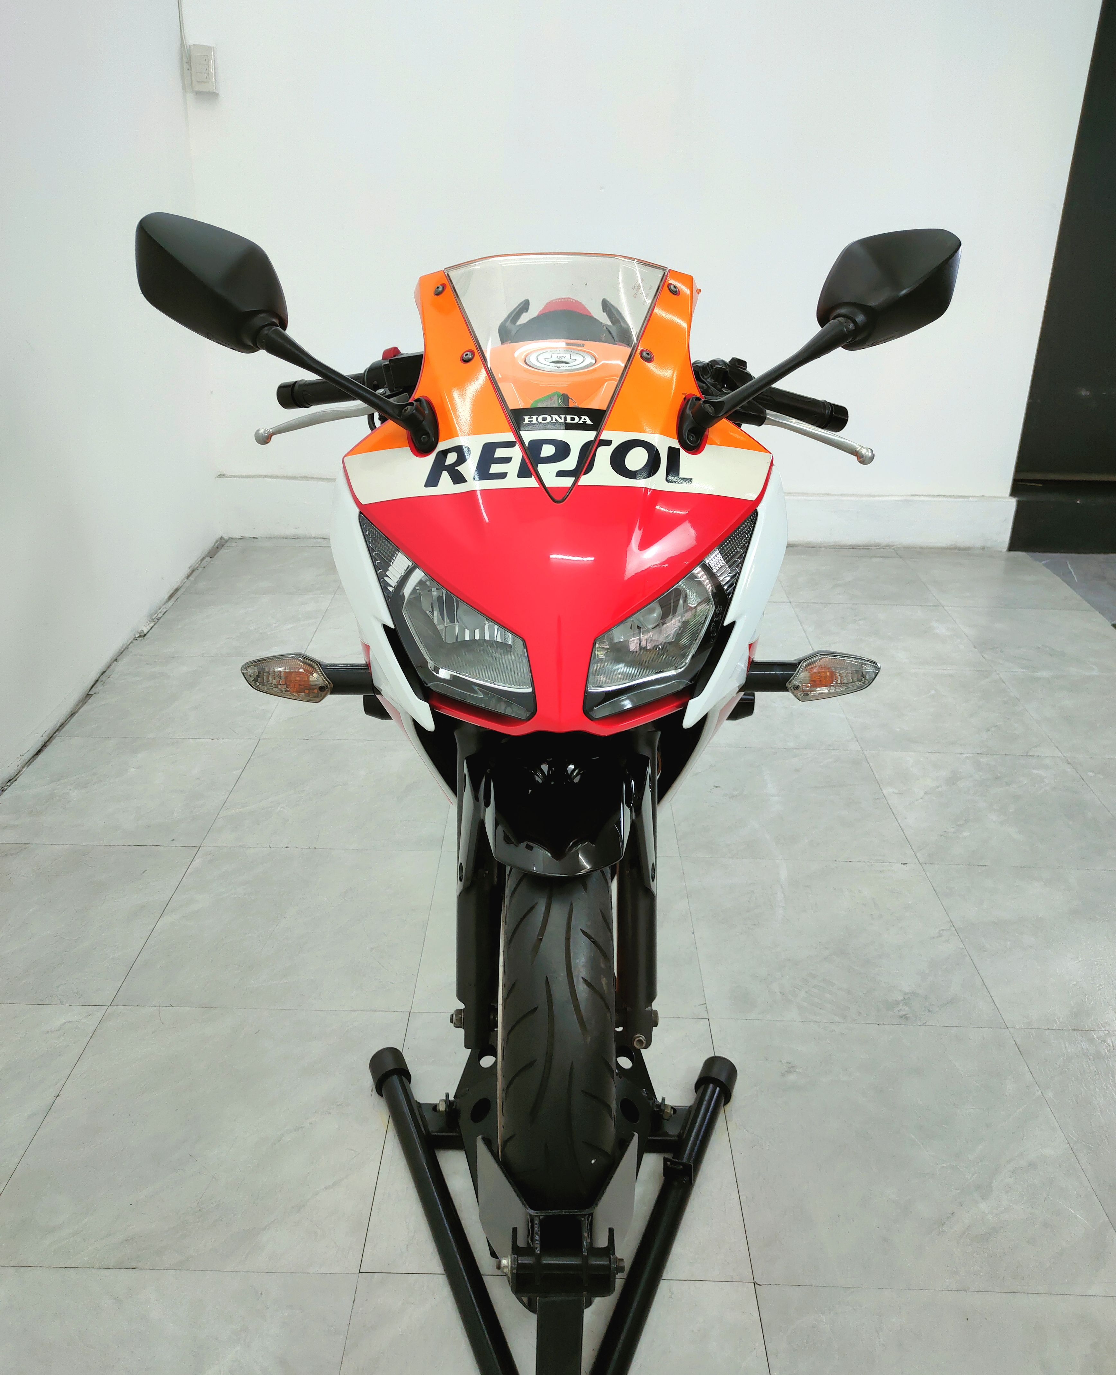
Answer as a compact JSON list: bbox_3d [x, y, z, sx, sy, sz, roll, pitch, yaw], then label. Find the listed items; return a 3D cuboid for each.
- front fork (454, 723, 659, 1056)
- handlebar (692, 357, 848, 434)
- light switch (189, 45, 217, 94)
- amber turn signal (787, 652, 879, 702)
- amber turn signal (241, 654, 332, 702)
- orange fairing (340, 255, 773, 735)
[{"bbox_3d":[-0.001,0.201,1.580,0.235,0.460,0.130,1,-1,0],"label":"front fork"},{"bbox_3d":[0.239,-0.345,1.620,0.195,0.075,0.100,5,20,-14],"label":"handlebar"},{"bbox_3d":[-1.030,-1.795,4.000,0.073,0.120,0.030,-1,22,-6],"label":"light switch"},{"bbox_3d":[0.290,-0.011,1.455,0.095,0.046,0.058,1,21,0],"label":"amber turn signal"},{"bbox_3d":[-0.287,-0.011,1.455,0.095,0.046,0.058,1,21,0],"label":"amber turn signal"},{"bbox_3d":[-0.001,-0.207,1.445,0.430,0.450,0.410,1,21,0],"label":"orange fairing"}]

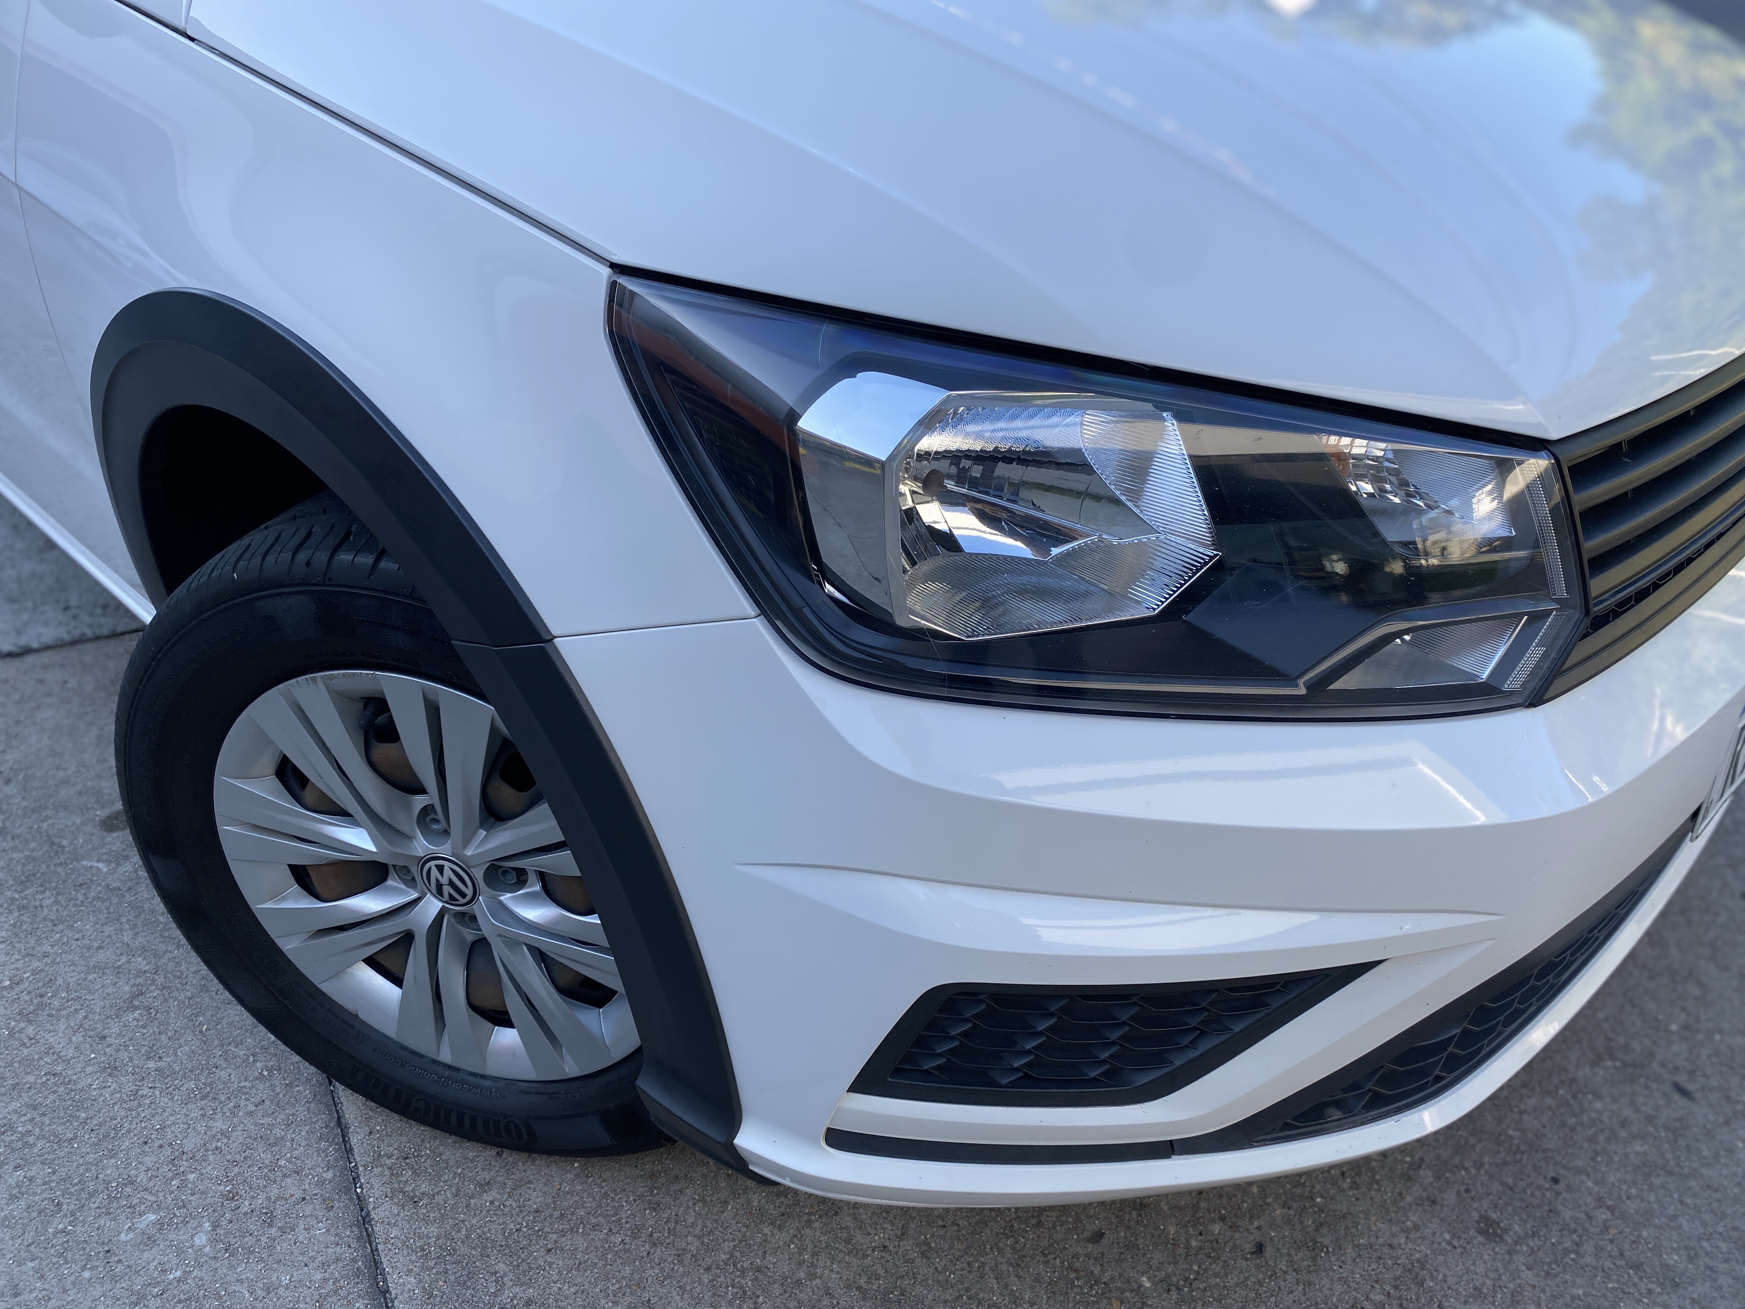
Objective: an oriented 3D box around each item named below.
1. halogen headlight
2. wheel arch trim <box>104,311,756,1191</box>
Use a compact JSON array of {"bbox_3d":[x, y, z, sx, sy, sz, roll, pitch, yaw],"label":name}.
[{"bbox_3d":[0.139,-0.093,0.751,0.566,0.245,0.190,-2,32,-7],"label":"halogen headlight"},{"bbox_3d":[-0.351,0.009,0.937,0.790,0.500,0.115,27,40,34],"label":"wheel arch trim"}]

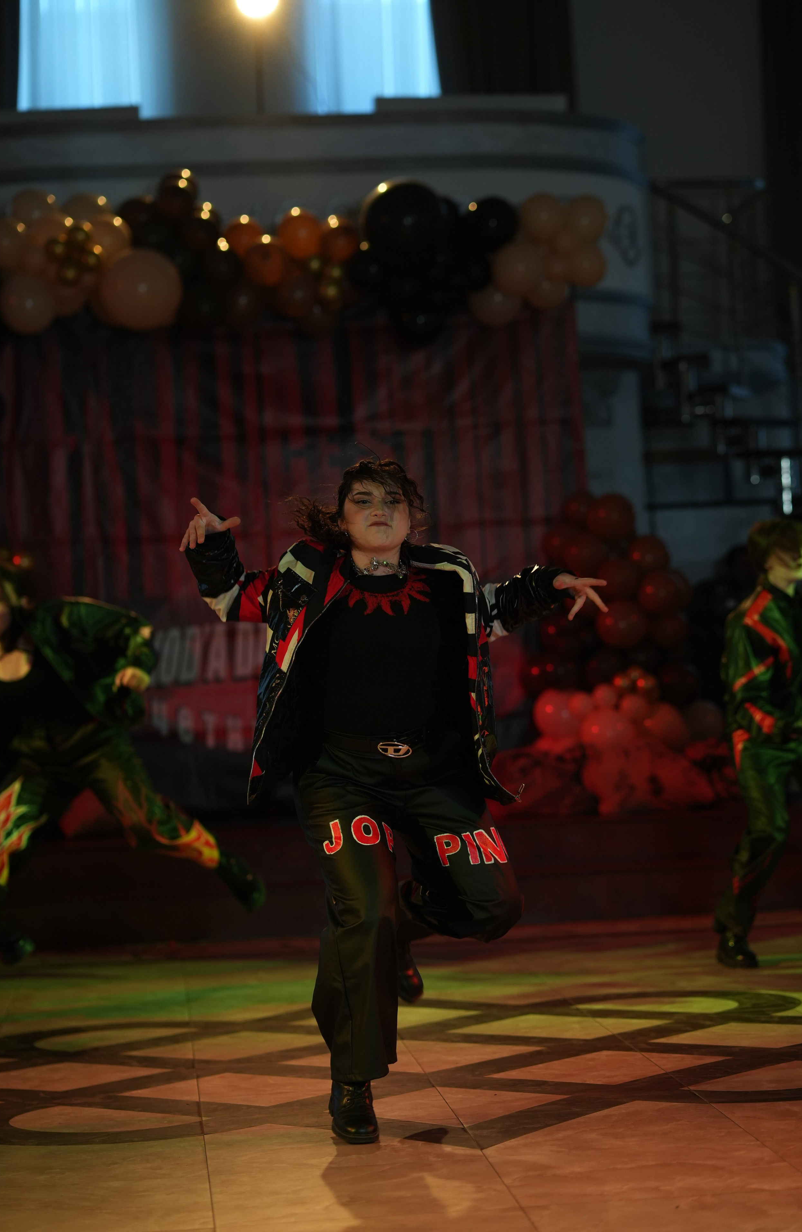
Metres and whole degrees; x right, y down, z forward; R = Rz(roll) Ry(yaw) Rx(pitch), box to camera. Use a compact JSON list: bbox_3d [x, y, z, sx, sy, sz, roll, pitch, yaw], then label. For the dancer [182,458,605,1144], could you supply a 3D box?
[{"bbox_3d":[0.005,0.440,6.950,1.010,1.630,0.680,-2,-1,-5],"label":"dancer"}]

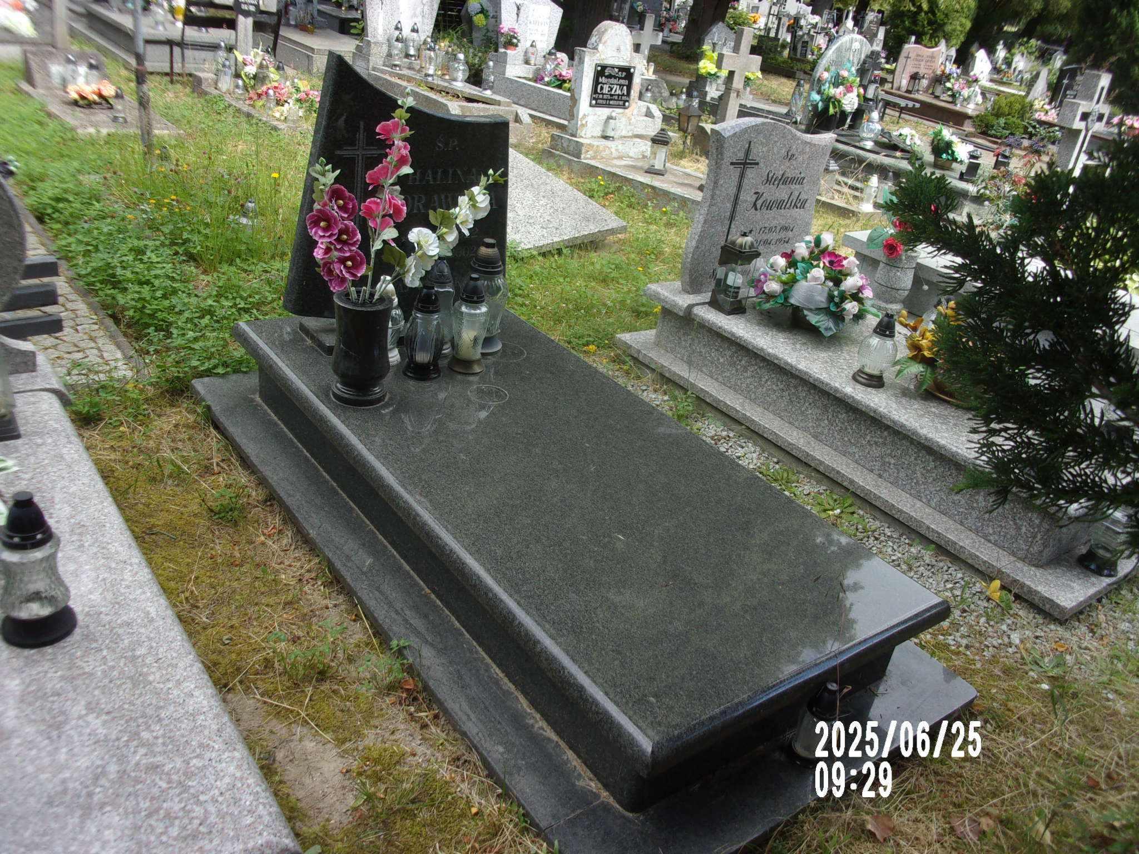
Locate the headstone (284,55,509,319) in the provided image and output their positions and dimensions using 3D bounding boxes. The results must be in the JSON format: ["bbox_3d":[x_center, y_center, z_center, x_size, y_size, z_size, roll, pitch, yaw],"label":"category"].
[{"bbox_3d":[-0.487,-0.666,2.692,0.680,0.750,0.100,-11,26,-37],"label":"headstone"}]

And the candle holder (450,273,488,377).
[{"bbox_3d":[-0.263,-0.284,2.481,0.106,0.260,0.106,8,26,-4],"label":"candle holder"}]

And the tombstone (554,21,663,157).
[{"bbox_3d":[0.318,-2.575,7.034,0.730,0.951,0.420,-12,33,-37],"label":"tombstone"}]

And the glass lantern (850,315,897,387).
[{"bbox_3d":[0.957,-0.245,2.845,0.125,0.218,0.125,-12,34,-36],"label":"glass lantern"}]

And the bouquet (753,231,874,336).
[{"bbox_3d":[0.962,-0.560,3.616,0.430,0.320,0.360,4,24,-11],"label":"bouquet"}]

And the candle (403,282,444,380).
[{"bbox_3d":[-0.374,-0.256,2.411,0.108,0.240,0.108,8,26,-4],"label":"candle"}]

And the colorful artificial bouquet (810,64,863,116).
[{"bbox_3d":[2.467,-3.107,8.500,0.410,0.420,0.320,2,24,-15],"label":"colorful artificial bouquet"}]

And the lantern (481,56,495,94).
[{"bbox_3d":[-0.657,-2.860,7.495,0.100,0.251,0.100,8,26,-4],"label":"lantern"}]

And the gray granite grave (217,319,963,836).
[{"bbox_3d":[-0.100,0.142,2.352,1.053,0.273,2.001,-12,34,-36],"label":"gray granite grave"}]

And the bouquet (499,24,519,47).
[{"bbox_3d":[-0.622,-4.022,9.465,0.200,0.240,0.200,7,23,-3],"label":"bouquet"}]

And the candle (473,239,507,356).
[{"bbox_3d":[-0.243,-0.383,2.667,0.140,0.325,0.140,-12,34,-36],"label":"candle"}]

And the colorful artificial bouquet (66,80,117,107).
[{"bbox_3d":[-3.000,-2.101,5.769,0.290,0.140,0.200,-12,33,-37],"label":"colorful artificial bouquet"}]

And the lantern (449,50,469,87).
[{"bbox_3d":[-0.876,-2.863,7.350,0.162,0.228,0.162,8,26,-4],"label":"lantern"}]

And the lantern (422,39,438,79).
[{"bbox_3d":[-1.254,-3.291,8.241,0.115,0.300,0.115,7,23,-3],"label":"lantern"}]

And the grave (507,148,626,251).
[{"bbox_3d":[-0.511,-1.445,5.580,0.980,0.120,1.480,-23,51,-41],"label":"grave"}]

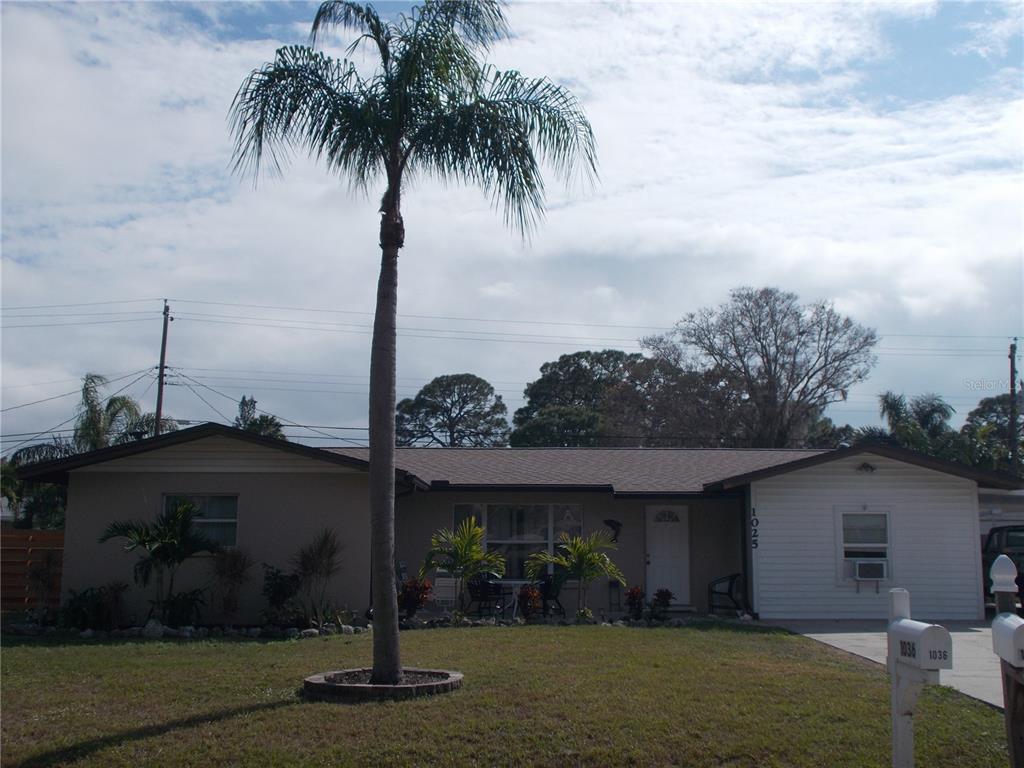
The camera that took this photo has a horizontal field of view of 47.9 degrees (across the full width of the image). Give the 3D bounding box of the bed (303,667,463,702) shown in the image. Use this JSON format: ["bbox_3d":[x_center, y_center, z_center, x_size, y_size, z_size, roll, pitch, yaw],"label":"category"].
[{"bbox_3d":[-1.367,3.173,12.222,1.720,0.160,1.720,0,-8,0],"label":"bed"}]

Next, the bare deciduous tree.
[{"bbox_3d":[12.348,2.418,56.238,11.300,14.364,10.800,0,-8,0],"label":"bare deciduous tree"}]

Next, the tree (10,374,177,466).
[{"bbox_3d":[-14.871,3.433,40.413,5.700,7.474,5.500,0,-8,0],"label":"tree"}]

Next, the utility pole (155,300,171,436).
[{"bbox_3d":[-13.505,2.176,43.625,0.420,10.895,0.380,2,-8,0],"label":"utility pole"}]

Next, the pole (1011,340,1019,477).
[{"bbox_3d":[18.738,2.956,42.829,0.380,9.446,0.360,2,-8,0],"label":"pole"}]

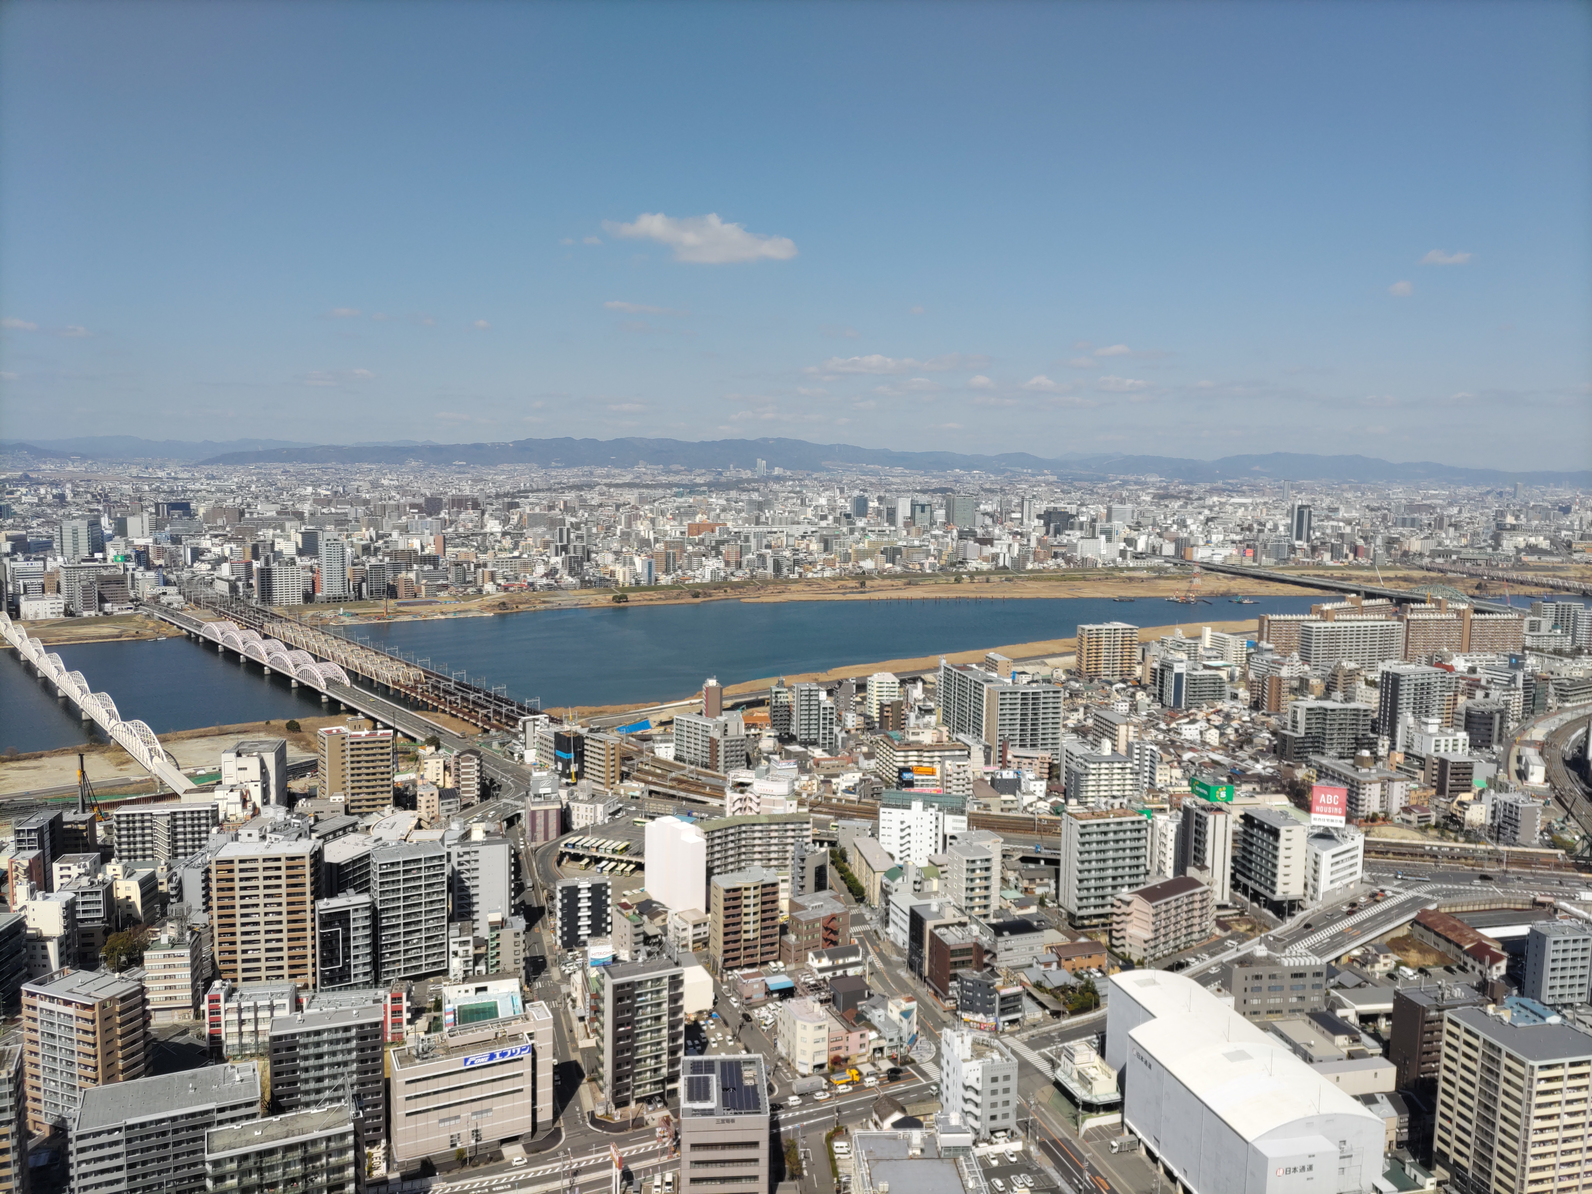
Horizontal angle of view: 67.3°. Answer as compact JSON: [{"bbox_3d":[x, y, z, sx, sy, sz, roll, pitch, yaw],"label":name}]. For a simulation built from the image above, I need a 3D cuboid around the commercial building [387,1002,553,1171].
[{"bbox_3d":[-81.030,121.640,299.130,37.000,29.500,13.000,-2,7,-25],"label":"commercial building"}]

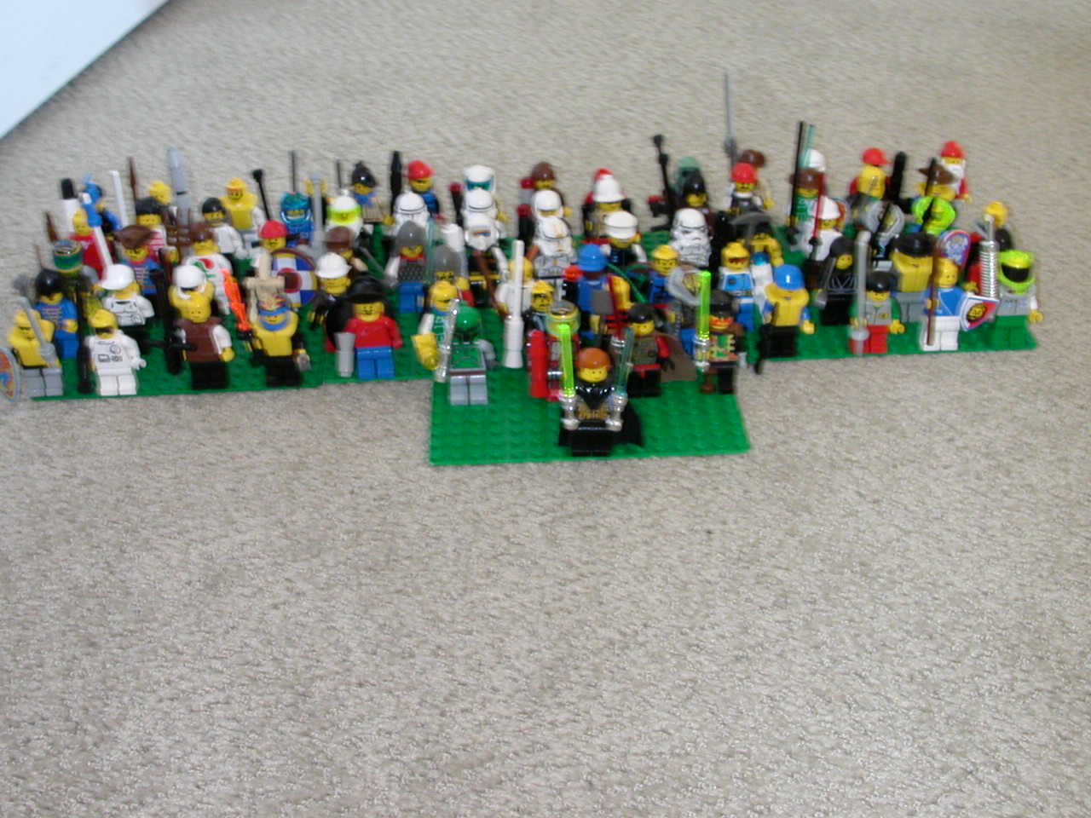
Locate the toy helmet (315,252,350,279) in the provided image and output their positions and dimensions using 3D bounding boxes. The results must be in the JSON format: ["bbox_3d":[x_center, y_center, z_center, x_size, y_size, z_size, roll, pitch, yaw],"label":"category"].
[{"bbox_3d":[-0.093,-0.061,0.587,0.014,0.009,0.017,16,39,23],"label":"toy helmet"}]

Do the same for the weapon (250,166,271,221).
[{"bbox_3d":[-0.141,-0.103,0.679,0.005,0.037,0.005,-6,26,3],"label":"weapon"}]

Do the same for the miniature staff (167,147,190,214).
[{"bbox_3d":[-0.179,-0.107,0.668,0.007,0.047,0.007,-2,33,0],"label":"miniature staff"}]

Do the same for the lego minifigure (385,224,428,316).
[{"bbox_3d":[-0.062,-0.066,0.635,0.025,0.043,0.016,-2,33,0],"label":"lego minifigure"}]

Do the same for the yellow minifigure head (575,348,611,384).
[{"bbox_3d":[0.019,-0.017,0.525,0.012,0.012,0.012,-2,34,1],"label":"yellow minifigure head"}]

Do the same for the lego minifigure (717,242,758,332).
[{"bbox_3d":[0.087,-0.055,0.612,0.024,0.041,0.015,-4,34,-2],"label":"lego minifigure"}]

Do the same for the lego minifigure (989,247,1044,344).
[{"bbox_3d":[0.206,-0.047,0.592,0.025,0.042,0.016,-2,33,0],"label":"lego minifigure"}]

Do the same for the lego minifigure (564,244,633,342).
[{"bbox_3d":[0.023,-0.051,0.608,0.027,0.043,0.017,-2,33,0],"label":"lego minifigure"}]

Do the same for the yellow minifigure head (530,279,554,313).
[{"bbox_3d":[-0.002,-0.048,0.574,0.010,0.011,0.010,-4,36,-4],"label":"yellow minifigure head"}]

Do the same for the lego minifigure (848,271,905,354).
[{"bbox_3d":[0.143,-0.042,0.585,0.025,0.042,0.015,-3,44,-1],"label":"lego minifigure"}]

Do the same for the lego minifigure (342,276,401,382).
[{"bbox_3d":[-0.074,-0.034,0.578,0.025,0.046,0.015,-3,35,-1],"label":"lego minifigure"}]

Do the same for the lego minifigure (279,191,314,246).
[{"bbox_3d":[-0.119,-0.084,0.654,0.024,0.043,0.015,-3,35,-1],"label":"lego minifigure"}]

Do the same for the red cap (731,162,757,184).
[{"bbox_3d":[0.099,-0.115,0.670,0.013,0.009,0.016,-5,34,-4],"label":"red cap"}]

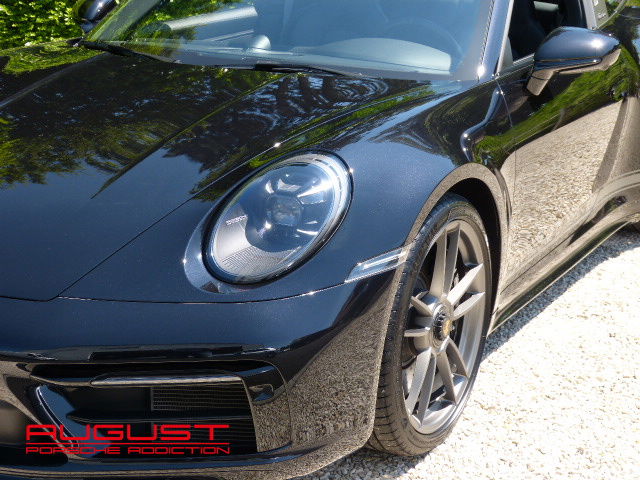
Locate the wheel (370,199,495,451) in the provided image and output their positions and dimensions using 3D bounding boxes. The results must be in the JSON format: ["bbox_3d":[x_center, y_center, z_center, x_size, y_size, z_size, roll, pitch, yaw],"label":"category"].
[{"bbox_3d":[0.217,0.204,3.096,0.245,0.675,0.675,8,18,27],"label":"wheel"}]

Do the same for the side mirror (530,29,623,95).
[{"bbox_3d":[0.747,-0.529,3.636,0.250,0.195,0.140,8,18,29],"label":"side mirror"}]

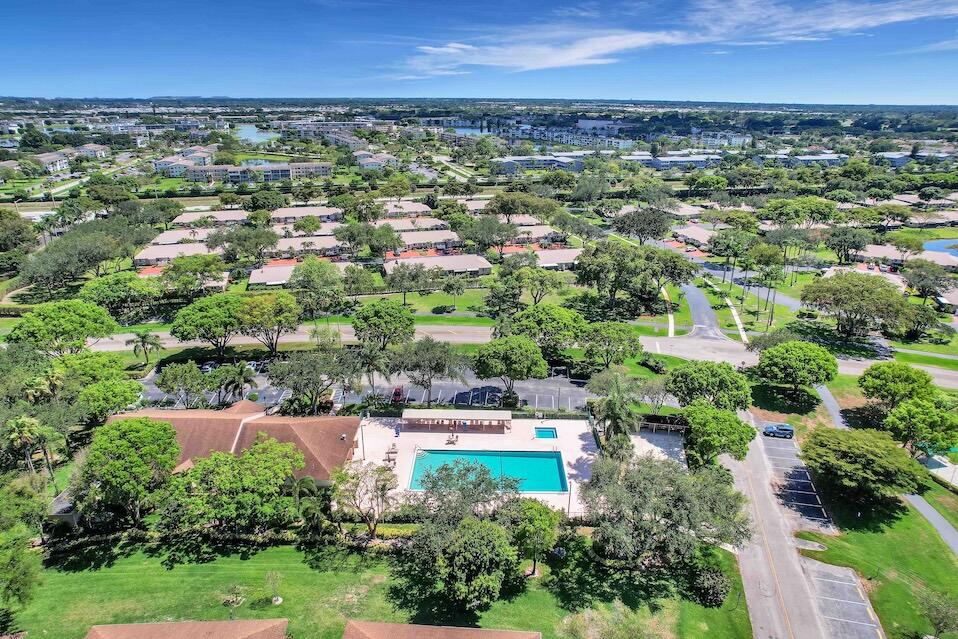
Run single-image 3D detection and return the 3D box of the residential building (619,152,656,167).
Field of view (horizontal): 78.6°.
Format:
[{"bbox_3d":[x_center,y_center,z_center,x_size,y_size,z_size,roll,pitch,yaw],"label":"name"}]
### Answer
[{"bbox_3d":[129.582,-129.033,479.901,28.000,8.000,15.000,-1,21,-4],"label":"residential building"}]

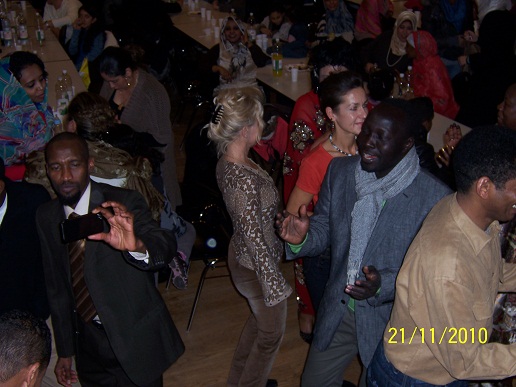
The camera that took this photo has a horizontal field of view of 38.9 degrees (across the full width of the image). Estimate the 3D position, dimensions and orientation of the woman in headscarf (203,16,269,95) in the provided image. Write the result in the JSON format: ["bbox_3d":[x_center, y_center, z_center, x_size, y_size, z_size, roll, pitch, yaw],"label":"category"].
[{"bbox_3d":[-0.217,-1.043,6.805,0.600,1.280,0.700,6,24,13],"label":"woman in headscarf"}]

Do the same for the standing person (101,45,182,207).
[{"bbox_3d":[-0.654,-0.145,4.447,0.550,1.530,0.520,-21,31,-39],"label":"standing person"}]

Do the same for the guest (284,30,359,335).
[{"bbox_3d":[0.340,0.060,3.794,0.520,1.680,0.420,0,24,0],"label":"guest"}]

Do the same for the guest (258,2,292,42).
[{"bbox_3d":[0.220,-1.796,8.768,0.450,1.080,0.600,10,26,22],"label":"guest"}]

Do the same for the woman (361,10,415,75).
[{"bbox_3d":[1.200,-0.925,6.509,0.550,1.240,0.750,18,30,34],"label":"woman"}]

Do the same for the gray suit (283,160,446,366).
[{"bbox_3d":[0.375,0.241,2.587,0.560,0.760,0.430,17,30,33],"label":"gray suit"}]

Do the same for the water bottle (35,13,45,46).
[{"bbox_3d":[-2.213,-1.658,7.416,0.088,0.335,0.088,-7,26,-15],"label":"water bottle"}]

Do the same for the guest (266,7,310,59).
[{"bbox_3d":[0.380,-1.413,7.715,0.750,1.120,0.520,-22,33,-39],"label":"guest"}]

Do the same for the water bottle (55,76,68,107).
[{"bbox_3d":[-1.413,-0.680,5.296,0.088,0.330,0.088,-7,26,-14],"label":"water bottle"}]

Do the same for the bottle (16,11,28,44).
[{"bbox_3d":[-2.518,-1.770,7.807,0.090,0.325,0.090,0,24,0],"label":"bottle"}]

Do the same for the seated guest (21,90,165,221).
[{"bbox_3d":[-0.920,0.043,4.256,0.620,1.340,0.750,-8,25,-18],"label":"seated guest"}]

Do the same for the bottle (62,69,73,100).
[{"bbox_3d":[-1.455,-0.783,5.565,0.088,0.320,0.088,0,24,0],"label":"bottle"}]

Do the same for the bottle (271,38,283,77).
[{"bbox_3d":[0.168,-1.175,6.367,0.088,0.335,0.088,1,25,1],"label":"bottle"}]

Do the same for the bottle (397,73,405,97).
[{"bbox_3d":[1.049,-0.719,5.380,0.088,0.330,0.088,5,25,10],"label":"bottle"}]

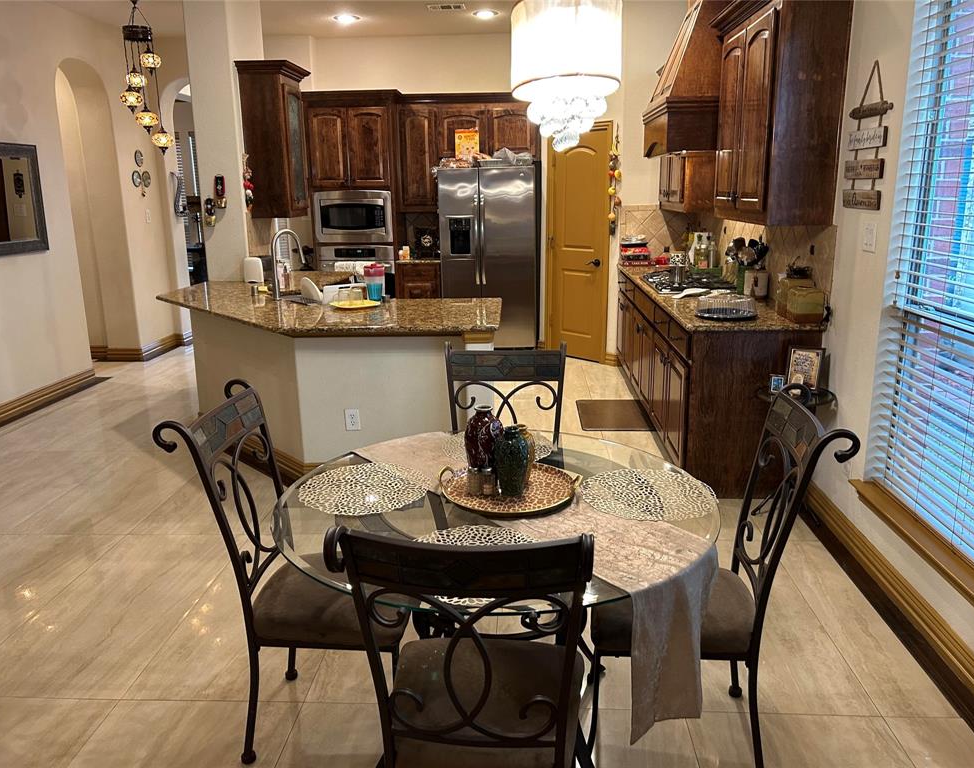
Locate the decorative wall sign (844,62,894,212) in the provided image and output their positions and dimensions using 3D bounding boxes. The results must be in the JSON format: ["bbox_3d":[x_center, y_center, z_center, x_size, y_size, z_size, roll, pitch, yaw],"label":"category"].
[{"bbox_3d":[1.589,-1.034,3.220,0.035,0.585,0.400,0,14,4],"label":"decorative wall sign"}]

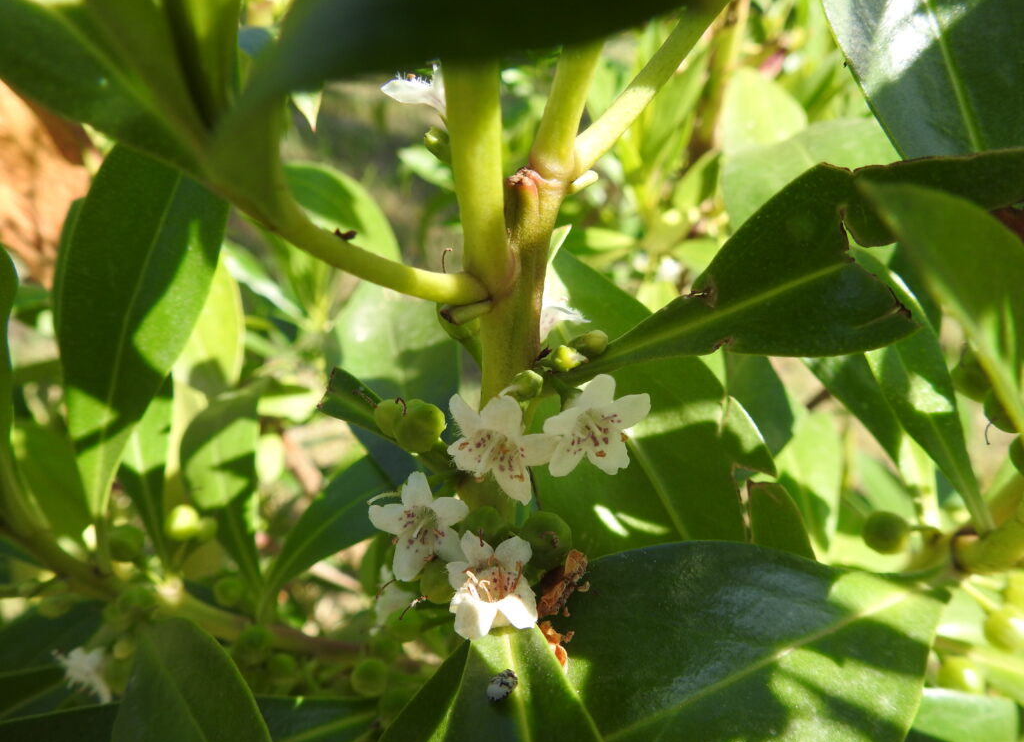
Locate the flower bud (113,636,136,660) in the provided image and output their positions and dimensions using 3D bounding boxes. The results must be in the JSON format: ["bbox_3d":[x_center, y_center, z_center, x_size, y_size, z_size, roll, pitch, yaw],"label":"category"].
[{"bbox_3d":[-0.076,0.054,0.163,0.005,0.005,0.005,0,24,0],"label":"flower bud"}]

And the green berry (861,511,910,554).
[{"bbox_3d":[0.072,0.031,0.160,0.009,0.008,0.009,0,22,0],"label":"green berry"}]

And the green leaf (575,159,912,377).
[{"bbox_3d":[0.040,-0.015,0.153,0.064,0.036,0.014,-21,-12,-6],"label":"green leaf"}]

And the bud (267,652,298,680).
[{"bbox_3d":[-0.044,0.056,0.158,0.006,0.006,0.006,0,24,0],"label":"bud"}]

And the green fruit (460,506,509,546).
[{"bbox_3d":[-0.005,0.026,0.140,0.007,0.007,0.007,0,22,0],"label":"green fruit"}]

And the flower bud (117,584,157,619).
[{"bbox_3d":[-0.073,0.045,0.160,0.008,0.007,0.007,0,24,0],"label":"flower bud"}]

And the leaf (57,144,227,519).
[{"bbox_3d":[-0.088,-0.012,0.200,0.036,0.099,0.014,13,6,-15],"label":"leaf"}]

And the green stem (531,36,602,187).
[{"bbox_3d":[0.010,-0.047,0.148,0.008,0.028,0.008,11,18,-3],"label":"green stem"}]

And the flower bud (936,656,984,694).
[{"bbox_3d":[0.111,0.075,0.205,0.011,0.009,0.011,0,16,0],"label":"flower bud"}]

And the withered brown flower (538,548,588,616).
[{"bbox_3d":[0.009,0.037,0.143,0.009,0.011,0.009,2,20,0],"label":"withered brown flower"}]

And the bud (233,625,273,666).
[{"bbox_3d":[-0.049,0.051,0.155,0.007,0.007,0.007,0,24,0],"label":"bud"}]

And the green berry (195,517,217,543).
[{"bbox_3d":[-0.087,0.045,0.235,0.007,0.007,0.007,0,22,0],"label":"green berry"}]

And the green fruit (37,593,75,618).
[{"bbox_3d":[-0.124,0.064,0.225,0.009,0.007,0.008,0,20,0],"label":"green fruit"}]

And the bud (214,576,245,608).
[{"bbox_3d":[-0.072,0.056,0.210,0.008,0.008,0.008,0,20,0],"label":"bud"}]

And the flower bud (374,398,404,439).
[{"bbox_3d":[-0.018,0.007,0.124,0.006,0.006,0.006,0,24,0],"label":"flower bud"}]

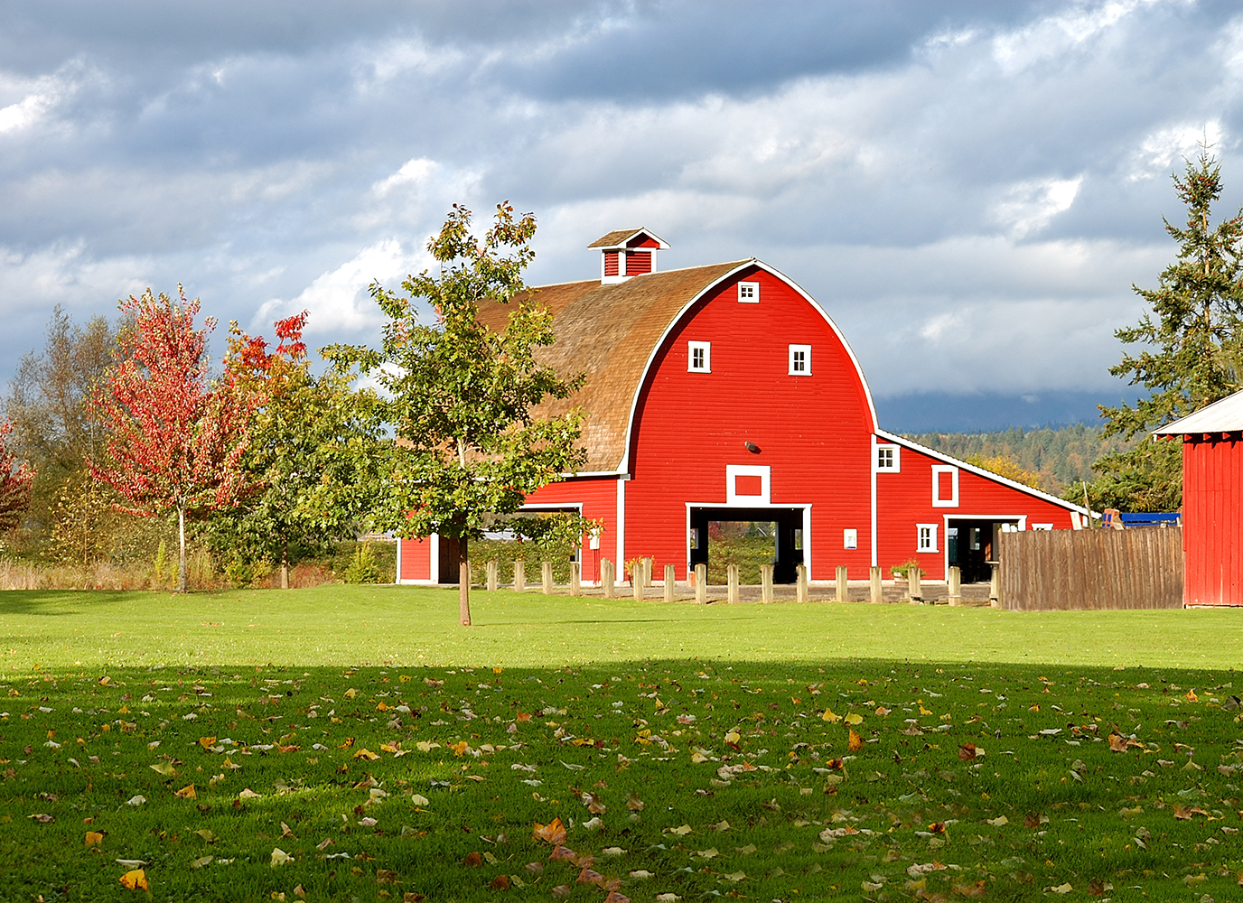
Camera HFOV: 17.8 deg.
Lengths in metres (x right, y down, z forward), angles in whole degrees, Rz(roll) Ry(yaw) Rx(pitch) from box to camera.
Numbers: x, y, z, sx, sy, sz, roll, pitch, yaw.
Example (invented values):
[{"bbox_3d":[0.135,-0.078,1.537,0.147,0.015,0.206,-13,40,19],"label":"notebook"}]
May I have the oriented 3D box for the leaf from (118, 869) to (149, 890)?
[{"bbox_3d":[-2.035,1.785,16.500,0.128,0.085,0.085,0,-2,0],"label":"leaf"}]

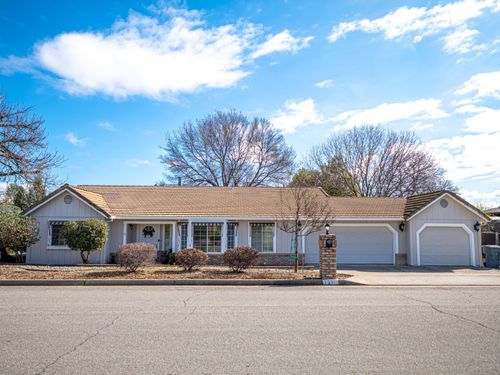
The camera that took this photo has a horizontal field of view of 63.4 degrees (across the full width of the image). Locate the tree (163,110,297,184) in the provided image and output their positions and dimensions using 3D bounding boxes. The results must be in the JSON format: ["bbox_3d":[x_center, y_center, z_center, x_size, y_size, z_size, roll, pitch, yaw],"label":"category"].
[{"bbox_3d":[-2.219,-0.832,39.791,13.282,13.861,13.282,0,-6,-1],"label":"tree"}]

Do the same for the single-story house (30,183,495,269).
[{"bbox_3d":[0.422,2.344,27.777,24.405,5.002,13.700,0,-6,-1],"label":"single-story house"}]

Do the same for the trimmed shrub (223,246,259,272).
[{"bbox_3d":[-0.359,2.847,15.980,1.391,1.022,1.391,0,-6,-1],"label":"trimmed shrub"}]

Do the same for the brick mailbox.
[{"bbox_3d":[2.265,2.030,11.903,0.471,1.286,0.440,0,-6,-1],"label":"brick mailbox"}]

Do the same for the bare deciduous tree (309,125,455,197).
[{"bbox_3d":[13.472,-0.121,41.075,15.050,12.855,15.050,0,-6,-1],"label":"bare deciduous tree"}]

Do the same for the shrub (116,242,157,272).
[{"bbox_3d":[-4.469,2.763,15.997,1.573,1.164,1.573,0,-6,-1],"label":"shrub"}]

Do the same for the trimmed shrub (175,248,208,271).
[{"bbox_3d":[-2.317,2.891,16.132,1.321,0.905,1.321,0,-6,-1],"label":"trimmed shrub"}]

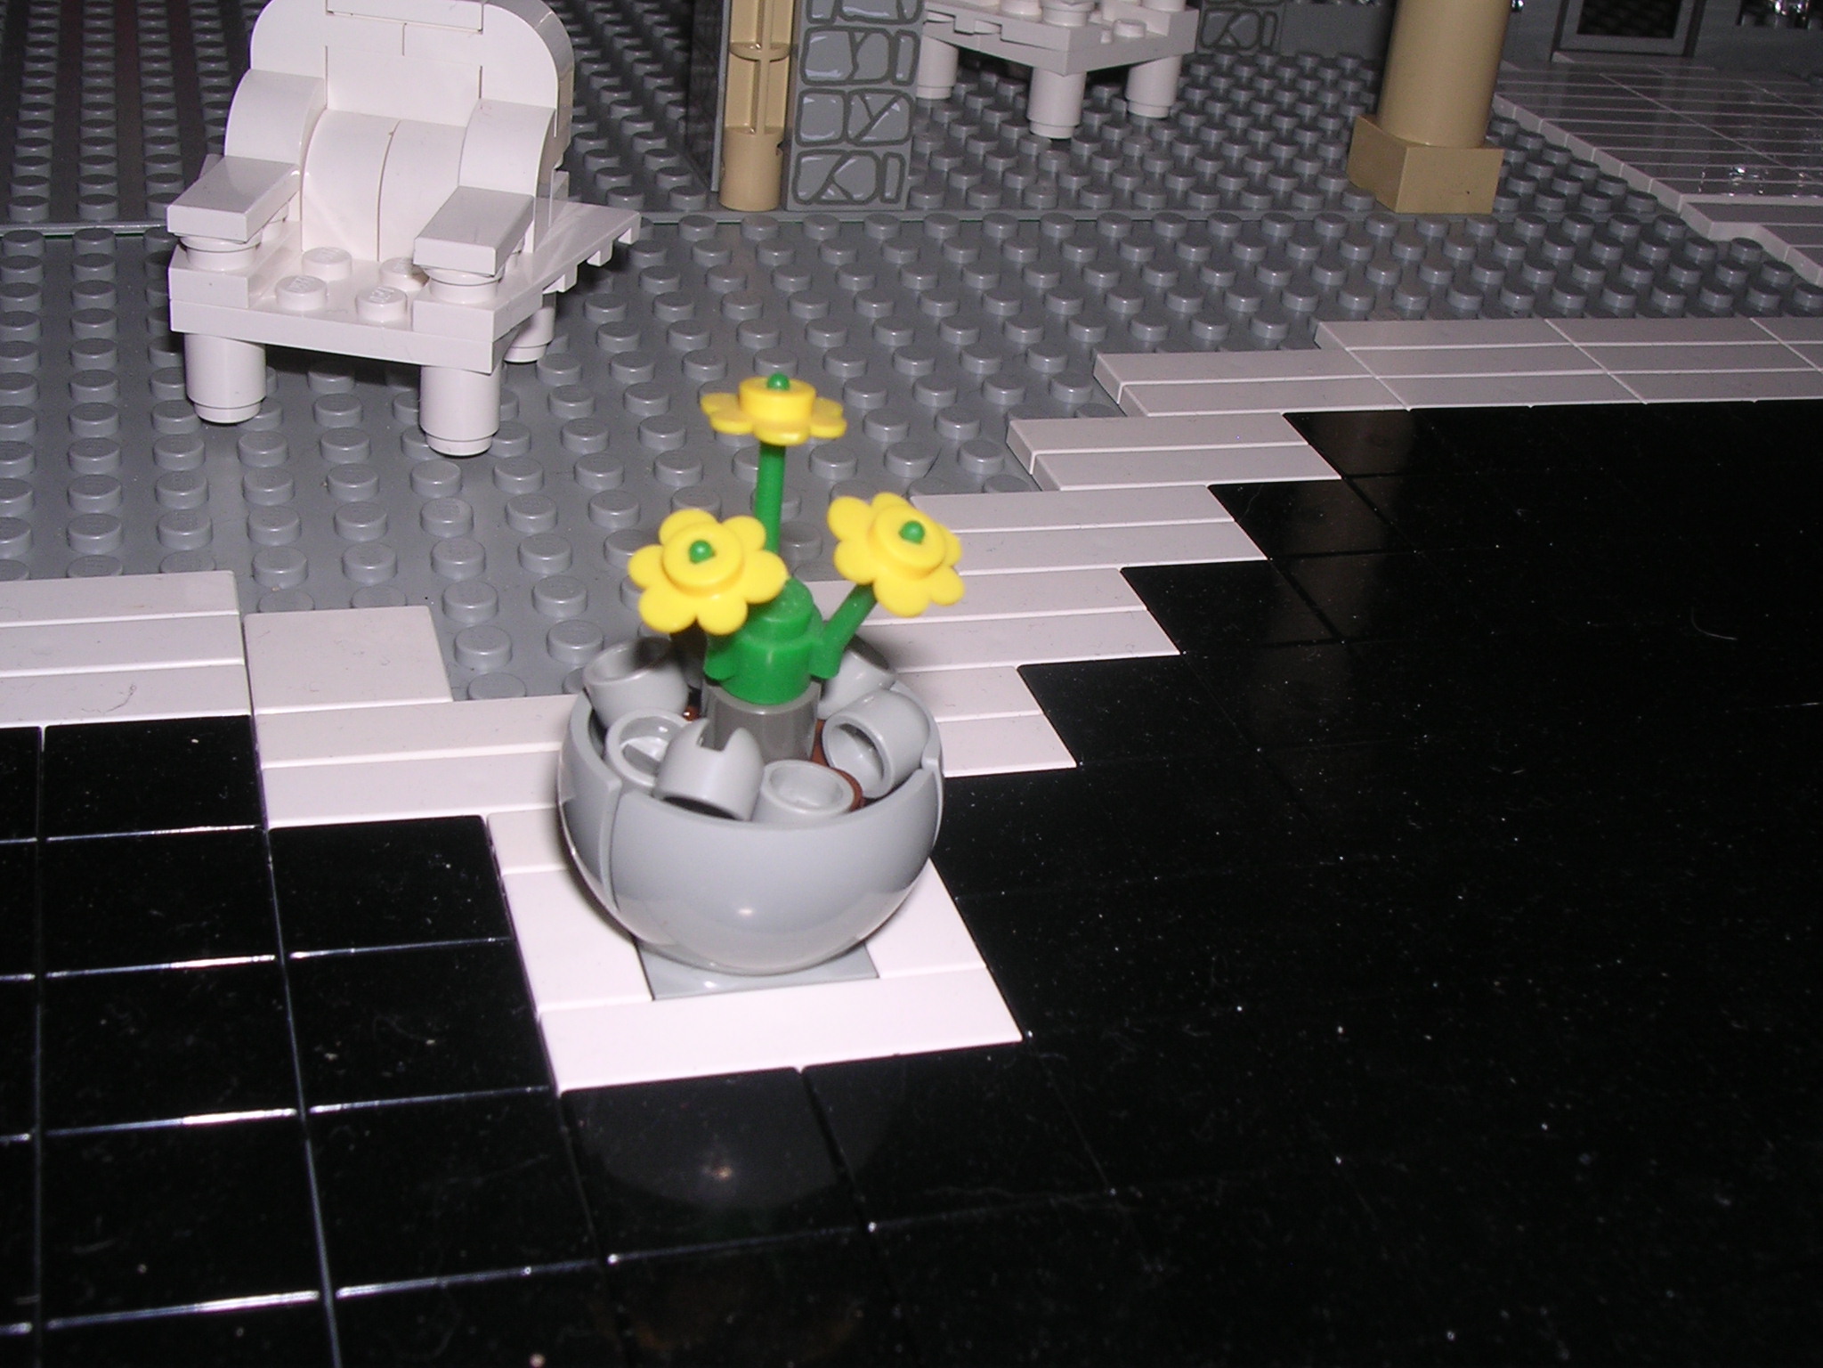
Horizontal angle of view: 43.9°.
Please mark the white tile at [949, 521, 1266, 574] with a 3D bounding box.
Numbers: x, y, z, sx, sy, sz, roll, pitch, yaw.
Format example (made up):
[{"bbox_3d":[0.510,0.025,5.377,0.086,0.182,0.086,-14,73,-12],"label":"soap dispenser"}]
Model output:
[{"bbox_3d":[0.018,-0.012,0.220,0.032,0.003,0.008,-4,32,-17],"label":"white tile"}]

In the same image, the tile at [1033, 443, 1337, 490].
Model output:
[{"bbox_3d":[0.029,-0.021,0.238,0.032,0.003,0.008,-4,32,-17],"label":"tile"}]

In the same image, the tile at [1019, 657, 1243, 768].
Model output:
[{"bbox_3d":[0.018,0.004,0.195,0.016,0.003,0.016,-4,32,-17],"label":"tile"}]

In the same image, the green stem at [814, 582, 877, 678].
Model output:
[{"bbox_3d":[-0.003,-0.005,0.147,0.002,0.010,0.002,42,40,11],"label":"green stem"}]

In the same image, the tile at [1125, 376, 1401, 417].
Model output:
[{"bbox_3d":[0.040,-0.031,0.256,0.032,0.003,0.008,-4,32,-17],"label":"tile"}]

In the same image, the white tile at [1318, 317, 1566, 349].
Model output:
[{"bbox_3d":[0.066,-0.042,0.279,0.032,0.003,0.008,-4,32,-17],"label":"white tile"}]

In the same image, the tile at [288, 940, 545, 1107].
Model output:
[{"bbox_3d":[-0.033,0.024,0.151,0.016,0.003,0.016,-4,32,-17],"label":"tile"}]

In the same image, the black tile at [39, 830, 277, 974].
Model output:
[{"bbox_3d":[-0.053,0.016,0.159,0.016,0.003,0.016,-4,32,-17],"label":"black tile"}]

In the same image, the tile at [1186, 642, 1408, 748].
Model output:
[{"bbox_3d":[0.034,0.002,0.200,0.016,0.003,0.016,-4,32,-17],"label":"tile"}]

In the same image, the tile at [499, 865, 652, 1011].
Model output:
[{"bbox_3d":[-0.024,0.019,0.161,0.008,0.003,0.016,-4,32,-17],"label":"tile"}]

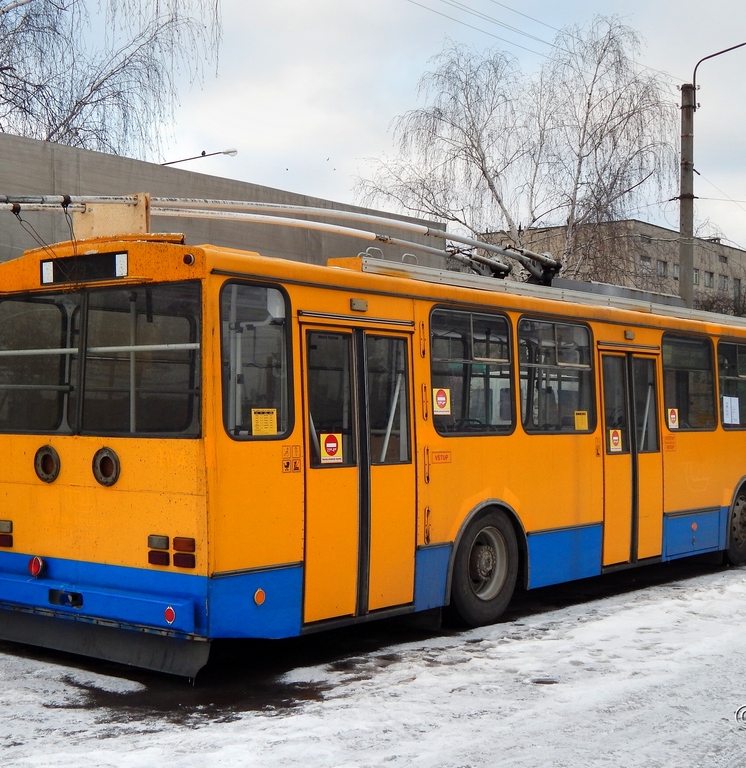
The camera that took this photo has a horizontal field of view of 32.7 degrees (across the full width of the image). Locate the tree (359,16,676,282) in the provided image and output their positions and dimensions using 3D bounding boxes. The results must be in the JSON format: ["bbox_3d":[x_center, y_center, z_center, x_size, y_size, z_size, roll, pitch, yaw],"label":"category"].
[{"bbox_3d":[4.945,-4.977,43.828,10.931,15.475,9.291,0,-1,0],"label":"tree"}]

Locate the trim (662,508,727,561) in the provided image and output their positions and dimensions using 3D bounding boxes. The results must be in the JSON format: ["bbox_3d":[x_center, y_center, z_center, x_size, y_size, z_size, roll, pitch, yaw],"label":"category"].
[{"bbox_3d":[3.458,1.597,13.658,0.050,0.490,1.660,-1,-2,38],"label":"trim"}]

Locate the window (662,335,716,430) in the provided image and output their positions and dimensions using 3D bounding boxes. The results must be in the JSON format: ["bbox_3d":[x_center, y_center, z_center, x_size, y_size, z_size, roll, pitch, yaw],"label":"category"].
[{"bbox_3d":[3.380,0.000,13.630,0.060,1.020,1.370,-4,-4,38],"label":"window"}]

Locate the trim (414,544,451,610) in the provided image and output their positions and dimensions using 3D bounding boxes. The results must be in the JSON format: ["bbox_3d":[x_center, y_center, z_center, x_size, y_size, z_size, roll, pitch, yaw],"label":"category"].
[{"bbox_3d":[0.441,1.478,9.787,0.050,0.485,0.480,-1,-2,38],"label":"trim"}]

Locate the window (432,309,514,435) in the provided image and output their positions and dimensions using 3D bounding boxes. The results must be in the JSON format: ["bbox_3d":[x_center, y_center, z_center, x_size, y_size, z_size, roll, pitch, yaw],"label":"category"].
[{"bbox_3d":[0.796,-0.091,10.314,0.060,1.020,1.220,-4,-4,38],"label":"window"}]

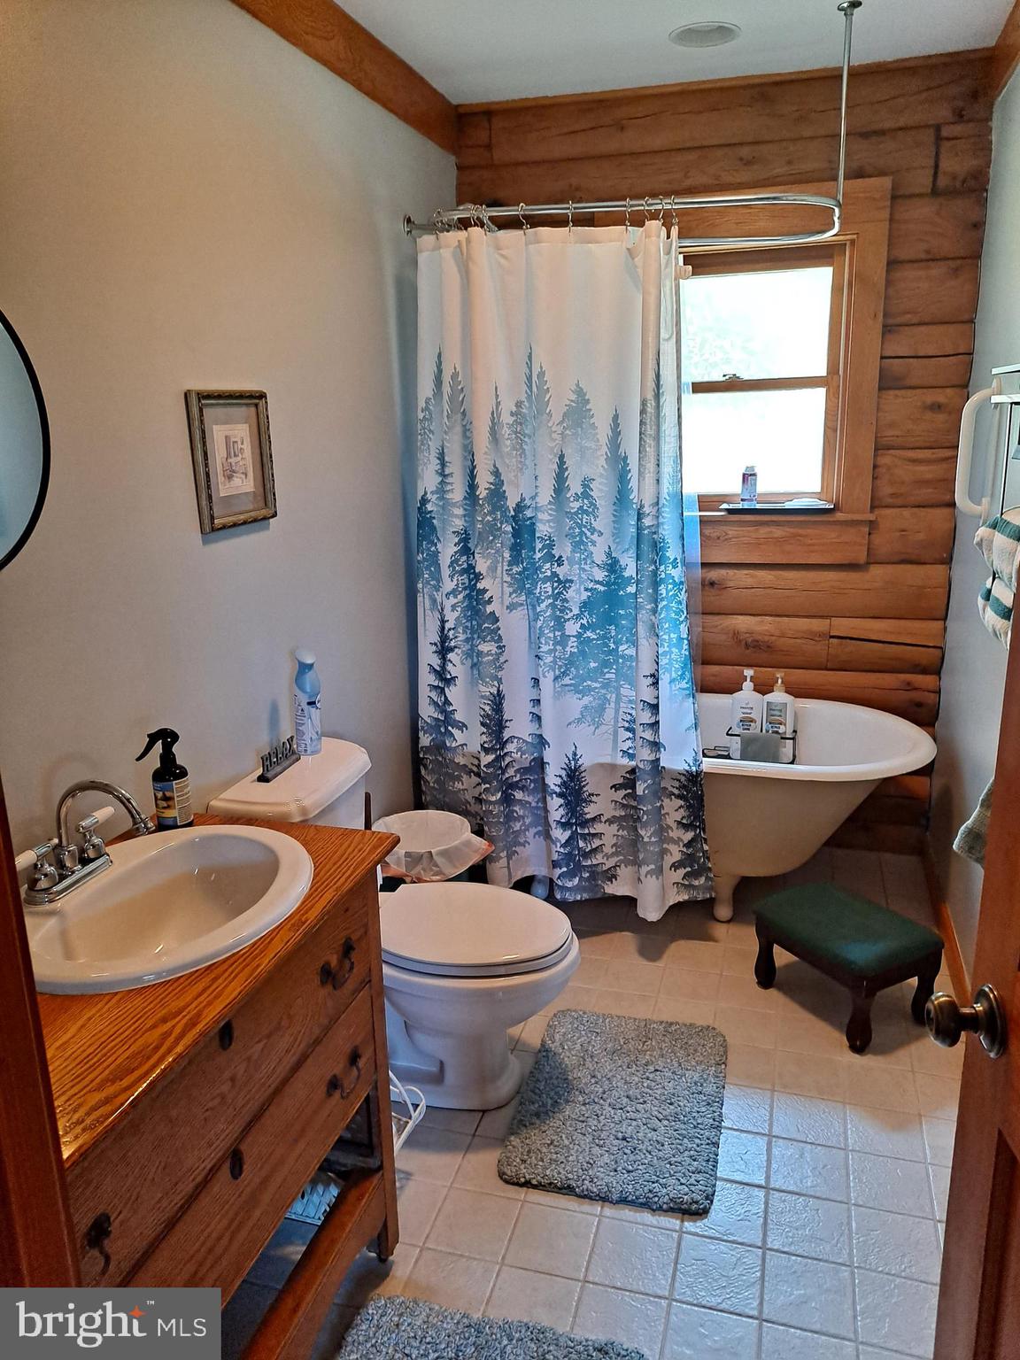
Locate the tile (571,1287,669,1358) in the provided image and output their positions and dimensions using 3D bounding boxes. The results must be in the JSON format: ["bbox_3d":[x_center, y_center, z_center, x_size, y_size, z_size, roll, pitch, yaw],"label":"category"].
[{"bbox_3d":[0.182,1.096,1.654,0.150,0.010,0.150,3,15,16],"label":"tile"}]

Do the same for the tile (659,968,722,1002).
[{"bbox_3d":[0.494,0.844,2.699,0.151,0.010,0.151,3,15,16],"label":"tile"}]

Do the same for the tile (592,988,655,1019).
[{"bbox_3d":[0.295,0.857,2.541,0.149,0.010,0.149,3,15,16],"label":"tile"}]

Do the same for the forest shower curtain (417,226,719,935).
[{"bbox_3d":[0.130,-0.248,2.682,0.857,1.836,0.200,3,15,16],"label":"forest shower curtain"}]

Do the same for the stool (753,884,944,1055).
[{"bbox_3d":[0.871,0.730,2.565,0.280,0.260,0.380,-9,17,-28],"label":"stool"}]

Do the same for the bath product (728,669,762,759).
[{"bbox_3d":[0.686,0.095,2.835,0.091,0.256,0.062,3,15,16],"label":"bath product"}]

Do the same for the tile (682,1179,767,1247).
[{"bbox_3d":[0.417,1.028,1.897,0.150,0.010,0.150,3,15,16],"label":"tile"}]

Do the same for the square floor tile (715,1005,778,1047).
[{"bbox_3d":[0.588,0.872,2.455,0.149,0.010,0.149,3,15,16],"label":"square floor tile"}]

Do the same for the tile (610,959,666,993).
[{"bbox_3d":[0.339,0.825,2.697,0.150,0.010,0.150,3,15,16],"label":"tile"}]

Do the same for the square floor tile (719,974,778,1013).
[{"bbox_3d":[0.634,0.839,2.611,0.150,0.010,0.150,3,15,16],"label":"square floor tile"}]

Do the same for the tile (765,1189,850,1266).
[{"bbox_3d":[0.562,1.031,1.846,0.149,0.010,0.149,3,15,16],"label":"tile"}]

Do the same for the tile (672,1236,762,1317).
[{"bbox_3d":[0.373,1.066,1.754,0.150,0.010,0.150,3,15,16],"label":"tile"}]

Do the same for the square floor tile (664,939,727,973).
[{"bbox_3d":[0.538,0.805,2.844,0.151,0.010,0.151,3,15,16],"label":"square floor tile"}]

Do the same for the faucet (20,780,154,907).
[{"bbox_3d":[-0.615,0.230,1.477,0.191,0.171,0.245,3,15,16],"label":"faucet"}]

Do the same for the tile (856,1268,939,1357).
[{"bbox_3d":[0.669,1.080,1.668,0.150,0.010,0.150,3,15,16],"label":"tile"}]

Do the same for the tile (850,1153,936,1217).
[{"bbox_3d":[0.769,1.023,1.988,0.151,0.010,0.151,3,15,16],"label":"tile"}]

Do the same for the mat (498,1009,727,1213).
[{"bbox_3d":[0.251,0.936,2.210,0.432,0.020,0.600,2,15,14],"label":"mat"}]

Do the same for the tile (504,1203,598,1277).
[{"bbox_3d":[0.081,1.070,1.872,0.151,0.010,0.151,3,15,16],"label":"tile"}]

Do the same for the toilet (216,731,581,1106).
[{"bbox_3d":[-0.201,0.574,2.233,0.755,0.735,0.490,3,15,16],"label":"toilet"}]

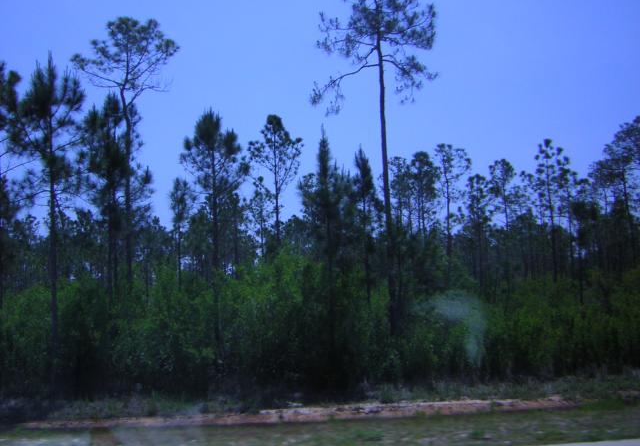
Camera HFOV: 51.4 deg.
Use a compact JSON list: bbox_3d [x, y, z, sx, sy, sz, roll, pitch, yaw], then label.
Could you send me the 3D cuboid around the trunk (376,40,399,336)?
[{"bbox_3d":[2.210,-1.250,22.050,0.310,9.970,0.310,-2,-6,0],"label":"trunk"}]

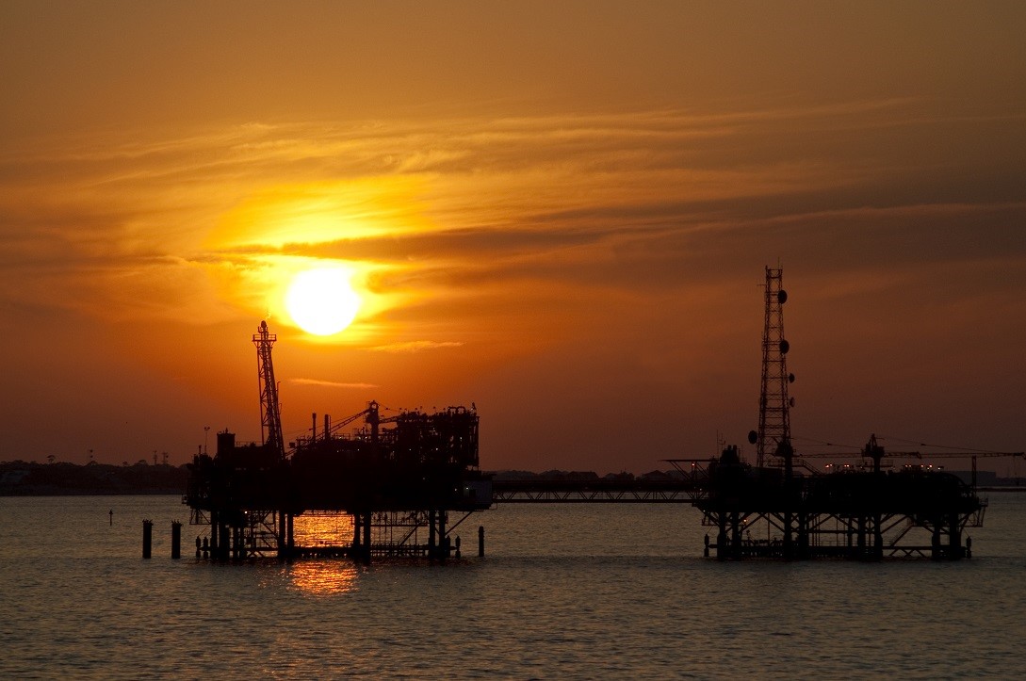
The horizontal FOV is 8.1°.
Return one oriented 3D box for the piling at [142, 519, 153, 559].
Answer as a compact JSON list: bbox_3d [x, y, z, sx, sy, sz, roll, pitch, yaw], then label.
[{"bbox_3d":[-67.630,36.760,1342.000,1.650,6.900,1.650,0,-1,-9],"label":"piling"}]

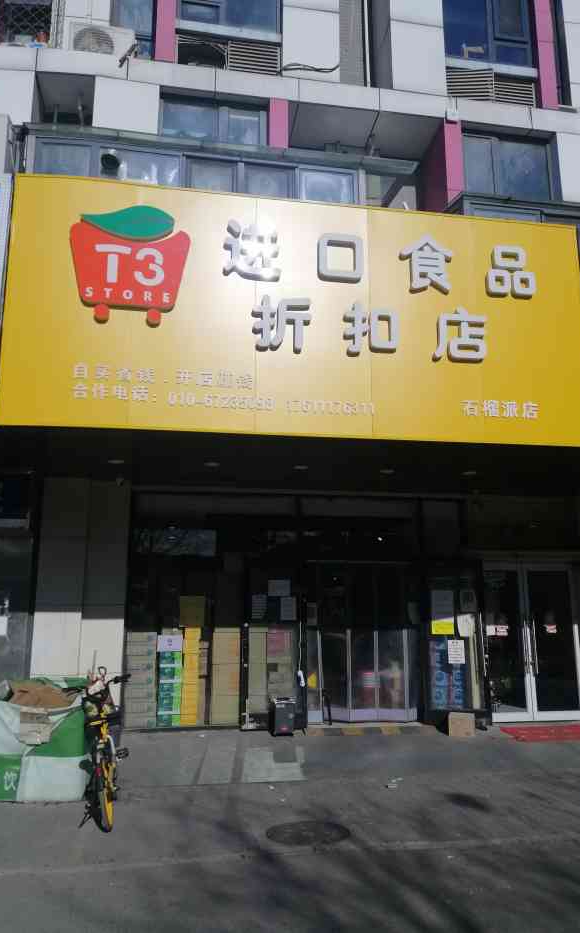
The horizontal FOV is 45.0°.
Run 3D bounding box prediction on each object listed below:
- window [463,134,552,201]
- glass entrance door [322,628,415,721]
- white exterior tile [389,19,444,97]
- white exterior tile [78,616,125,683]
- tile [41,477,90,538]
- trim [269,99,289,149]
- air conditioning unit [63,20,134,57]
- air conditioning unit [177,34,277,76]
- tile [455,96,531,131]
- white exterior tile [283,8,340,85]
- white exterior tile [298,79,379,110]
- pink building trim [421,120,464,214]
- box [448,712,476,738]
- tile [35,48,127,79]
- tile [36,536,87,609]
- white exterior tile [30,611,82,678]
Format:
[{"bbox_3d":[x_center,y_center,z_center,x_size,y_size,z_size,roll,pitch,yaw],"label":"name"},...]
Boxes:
[{"bbox_3d":[3.241,-4.444,10.505,1.384,1.081,0.080,2,-12,-9],"label":"window"},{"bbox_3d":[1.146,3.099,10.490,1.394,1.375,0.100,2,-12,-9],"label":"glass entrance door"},{"bbox_3d":[1.832,-5.843,10.075,0.784,1.143,0.080,2,-12,-9],"label":"white exterior tile"},{"bbox_3d":[-2.441,2.344,9.124,0.562,0.843,0.050,2,-12,-9],"label":"white exterior tile"},{"bbox_3d":[-3.066,0.580,9.633,0.606,0.829,0.080,2,-12,-8],"label":"tile"},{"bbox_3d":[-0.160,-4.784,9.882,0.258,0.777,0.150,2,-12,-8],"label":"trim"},{"bbox_3d":[-2.683,-5.877,9.908,0.833,0.570,0.300,2,-12,-8],"label":"air conditioning unit"},{"bbox_3d":[-0.860,-5.608,9.825,1.431,0.518,0.450,2,-12,-9],"label":"air conditioning unit"},{"bbox_3d":[2.927,-5.053,10.088,1.134,0.361,0.080,2,-12,-9],"label":"tile"},{"bbox_3d":[0.308,-6.112,10.205,0.855,1.195,0.080,2,-12,-8],"label":"white exterior tile"},{"bbox_3d":[0.708,-5.309,10.104,1.173,0.365,0.100,2,-12,-8],"label":"white exterior tile"},{"bbox_3d":[2.316,-4.373,10.556,0.248,1.250,0.900,2,-12,-9],"label":"pink building trim"},{"bbox_3d":[2.295,3.539,9.623,0.350,0.270,0.300,2,-12,-9],"label":"box"},{"bbox_3d":[-2.813,-5.443,9.530,1.181,0.337,0.050,2,-12,-9],"label":"tile"},{"bbox_3d":[-3.021,1.396,9.233,0.627,0.930,0.050,2,-12,-9],"label":"tile"},{"bbox_3d":[-2.986,2.257,8.969,0.567,0.835,0.060,2,-12,-9],"label":"white exterior tile"}]

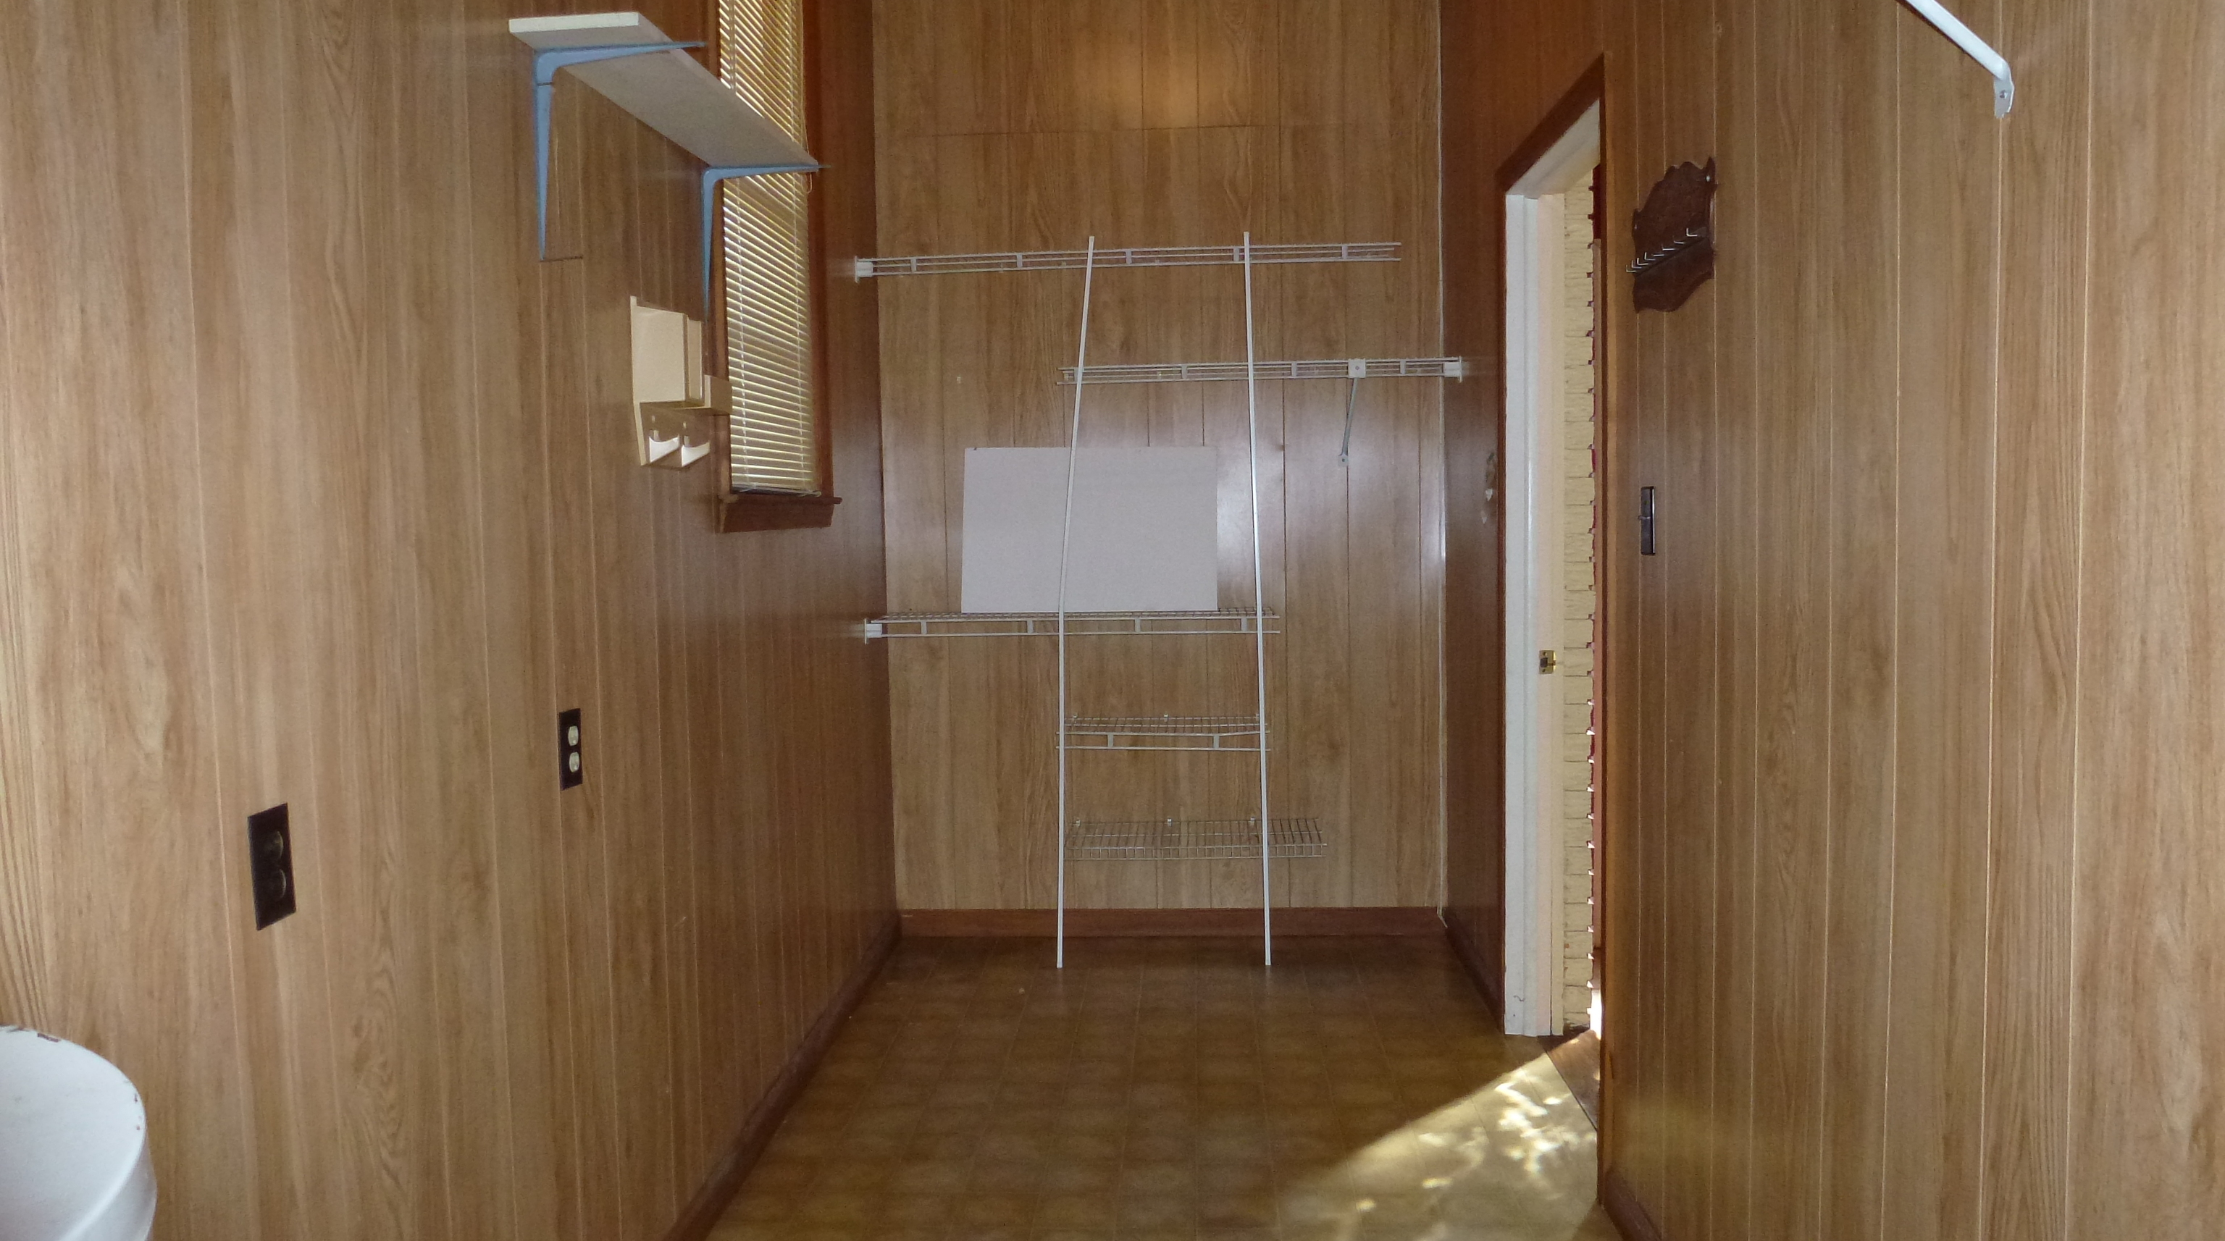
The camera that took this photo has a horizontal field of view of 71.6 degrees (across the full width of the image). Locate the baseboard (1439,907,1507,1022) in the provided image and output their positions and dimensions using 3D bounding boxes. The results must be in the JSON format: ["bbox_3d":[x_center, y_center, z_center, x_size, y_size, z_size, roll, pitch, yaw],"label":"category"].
[{"bbox_3d":[1.001,0.950,4.293,0.015,0.090,0.848,-1,4,3],"label":"baseboard"}]

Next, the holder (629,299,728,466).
[{"bbox_3d":[-0.741,-0.408,2.711,0.085,0.281,0.320,-1,4,3],"label":"holder"}]

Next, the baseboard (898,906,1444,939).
[{"bbox_3d":[0.184,0.931,4.767,1.677,0.090,0.015,-1,4,3],"label":"baseboard"}]

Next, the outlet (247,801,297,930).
[{"bbox_3d":[-0.839,0.245,1.541,0.010,0.113,0.069,-1,4,3],"label":"outlet"}]

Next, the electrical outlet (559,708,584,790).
[{"bbox_3d":[-0.800,0.191,2.282,0.010,0.114,0.070,-1,4,3],"label":"electrical outlet"}]

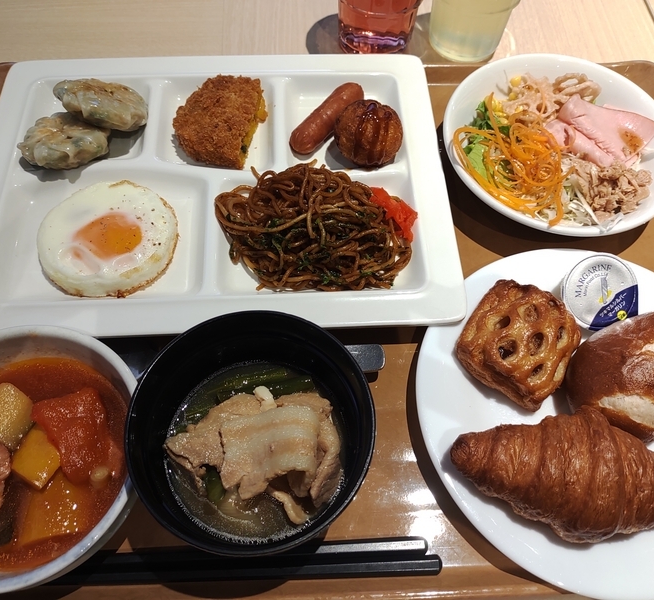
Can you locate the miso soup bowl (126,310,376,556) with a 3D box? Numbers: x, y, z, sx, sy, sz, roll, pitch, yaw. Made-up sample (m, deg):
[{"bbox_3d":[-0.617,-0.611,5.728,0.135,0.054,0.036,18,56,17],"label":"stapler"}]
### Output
[{"bbox_3d":[-0.034,0.070,0.307,0.112,0.066,0.112,1,62,-1],"label":"miso soup bowl"}]

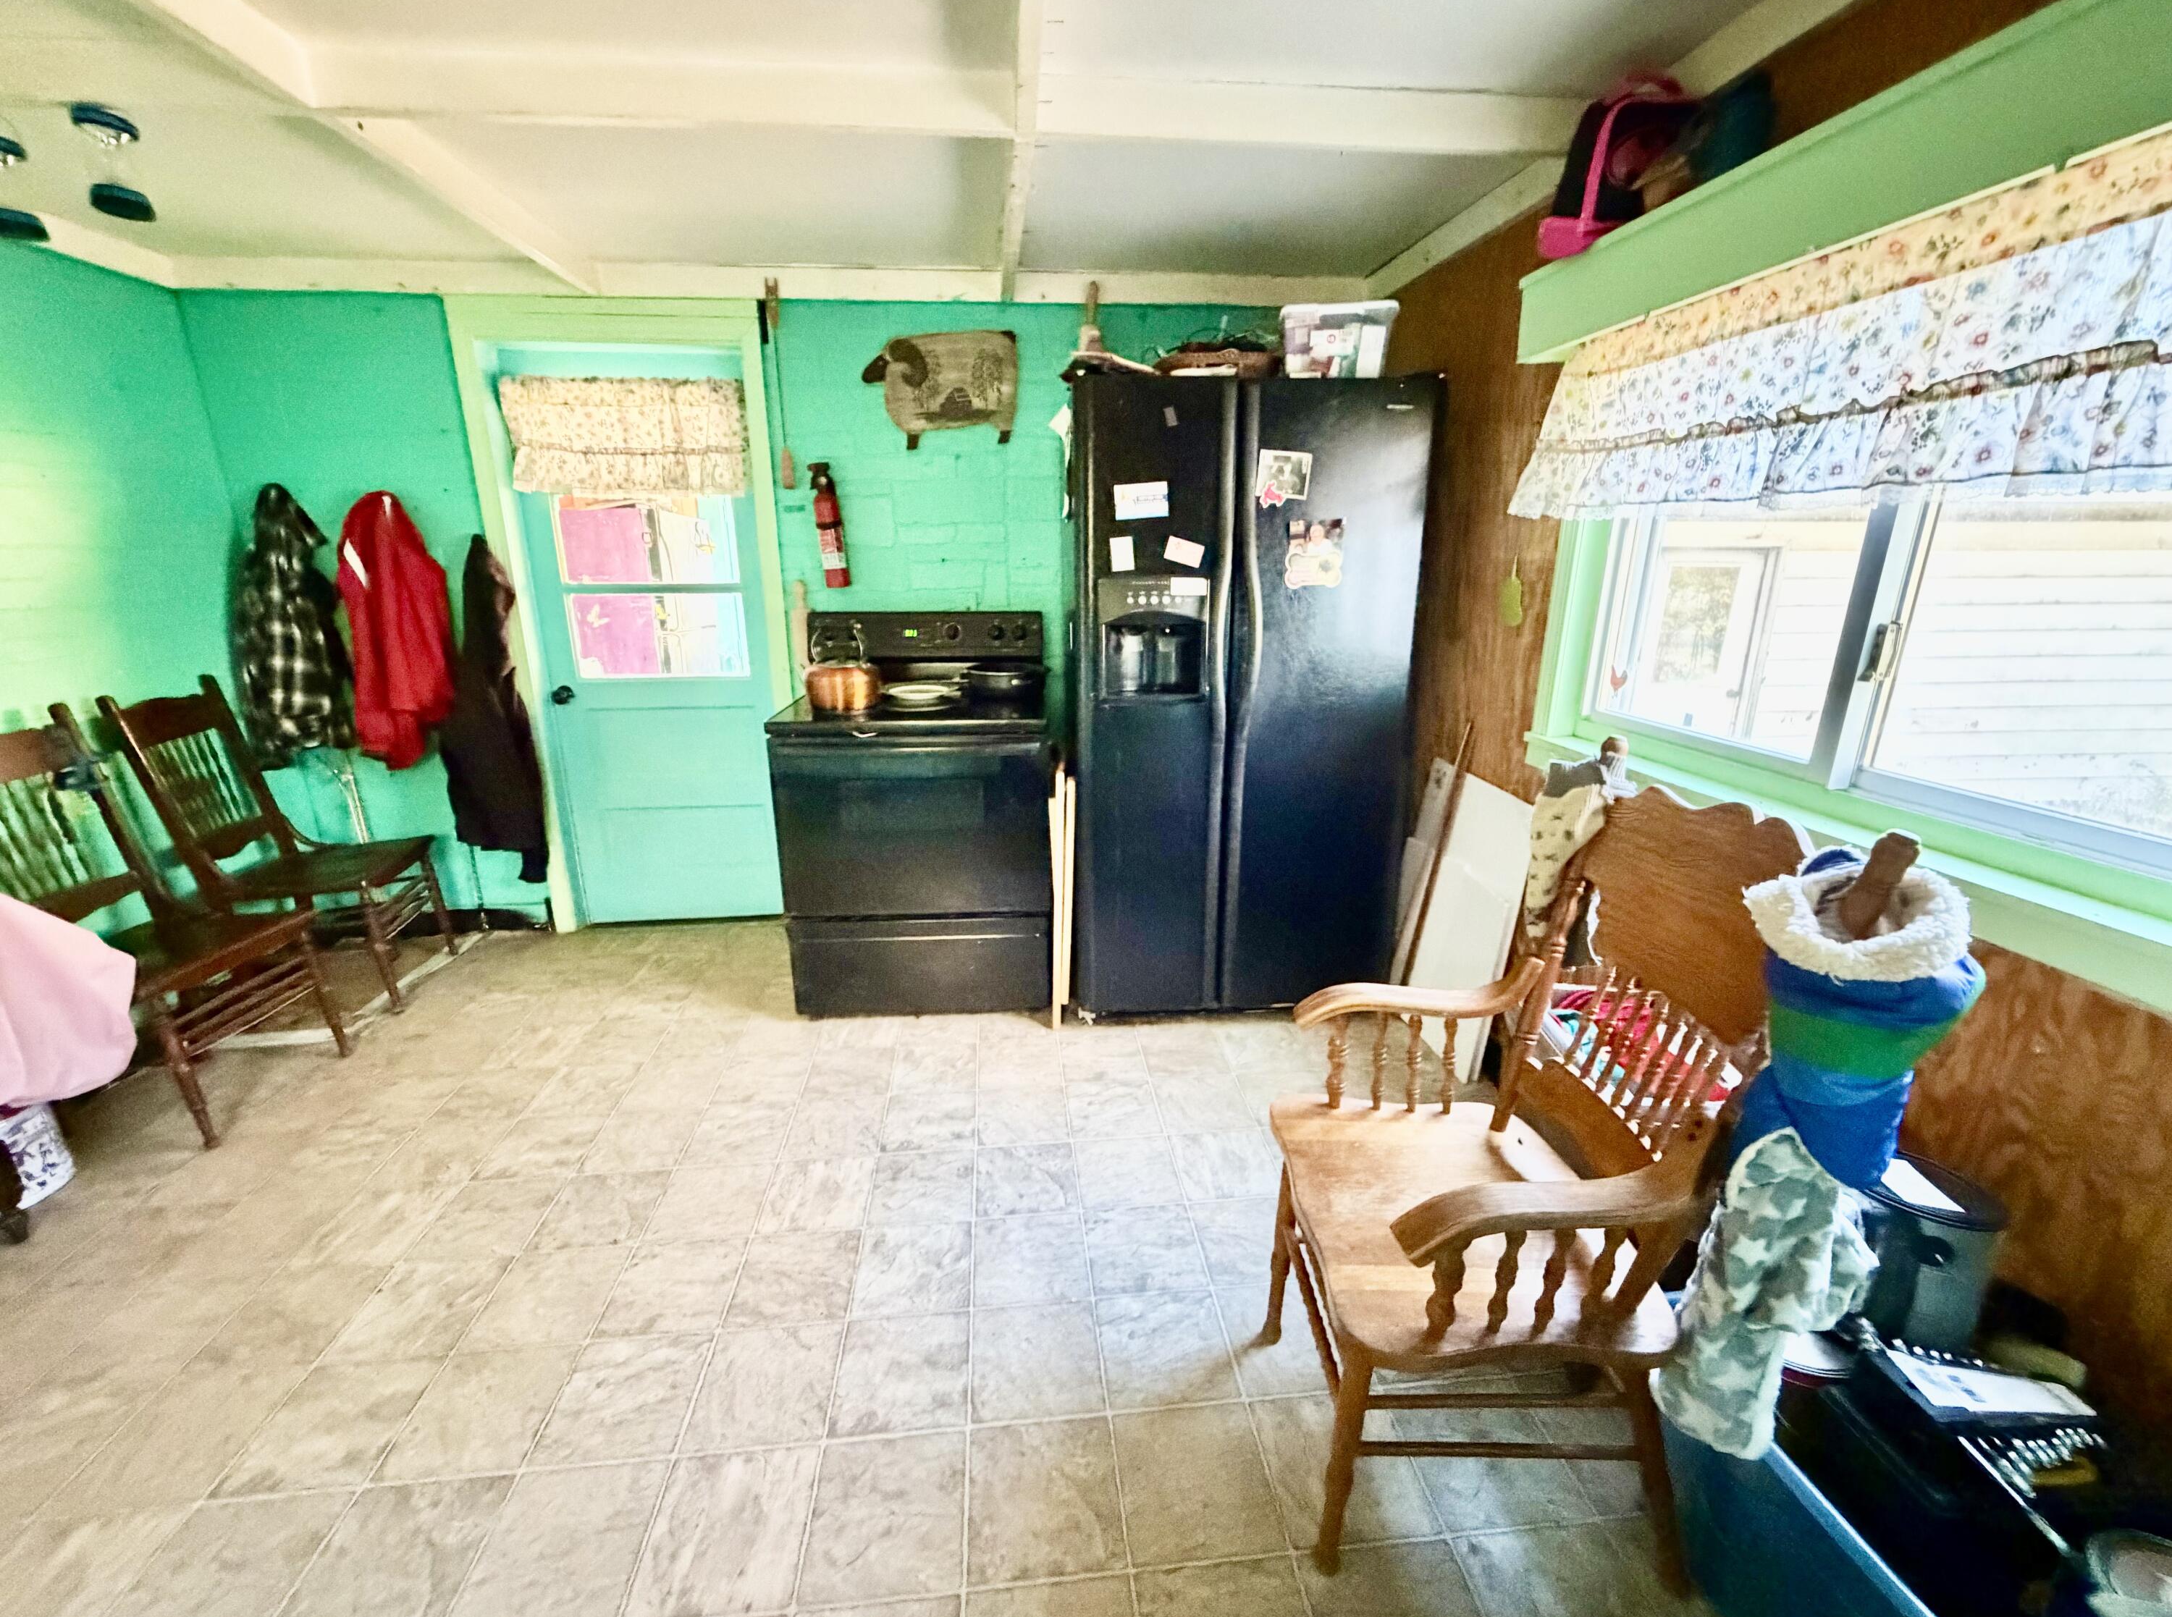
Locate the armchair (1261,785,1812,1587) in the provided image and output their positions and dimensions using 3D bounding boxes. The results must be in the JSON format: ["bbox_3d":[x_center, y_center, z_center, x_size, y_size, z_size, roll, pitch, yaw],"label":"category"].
[{"bbox_3d":[0.583,0.490,1.258,0.590,1.050,0.570,0,16,0],"label":"armchair"}]

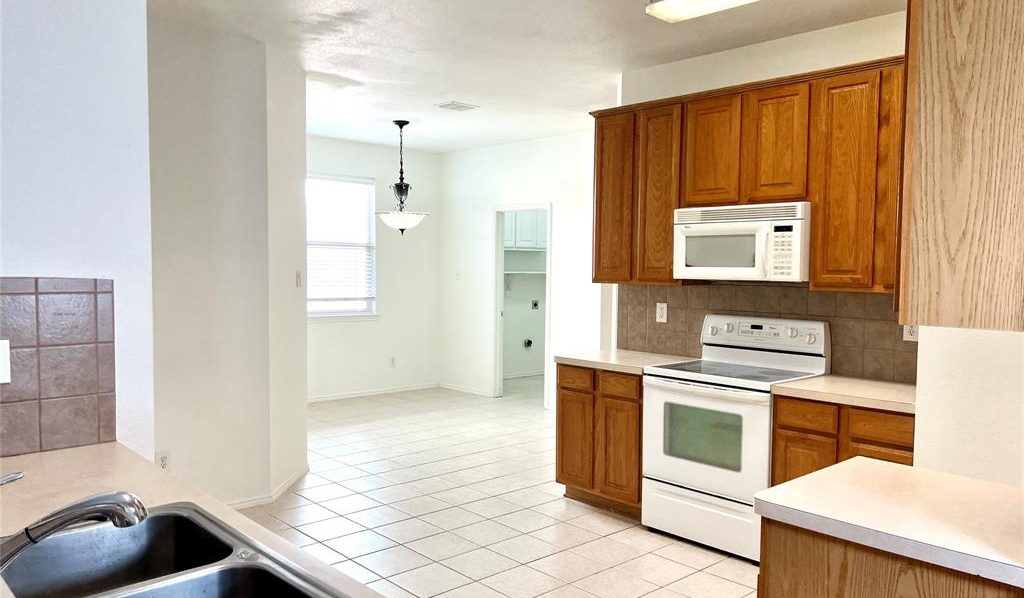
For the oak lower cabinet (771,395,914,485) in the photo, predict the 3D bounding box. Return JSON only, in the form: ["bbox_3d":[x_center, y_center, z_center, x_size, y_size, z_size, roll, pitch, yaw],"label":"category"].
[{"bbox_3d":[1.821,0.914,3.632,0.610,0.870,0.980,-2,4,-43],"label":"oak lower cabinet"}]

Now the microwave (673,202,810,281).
[{"bbox_3d":[1.340,-0.302,4.275,0.410,0.405,0.763,-2,4,-43],"label":"microwave"}]

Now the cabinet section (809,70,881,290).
[{"bbox_3d":[1.700,-0.569,3.792,0.323,1.030,0.325,-2,4,-42],"label":"cabinet section"}]

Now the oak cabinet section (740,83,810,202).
[{"bbox_3d":[1.464,-0.800,4.042,0.323,0.594,0.370,-2,4,-42],"label":"oak cabinet section"}]

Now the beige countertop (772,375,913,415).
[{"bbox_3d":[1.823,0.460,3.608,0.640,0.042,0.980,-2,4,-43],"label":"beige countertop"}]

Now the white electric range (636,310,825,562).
[{"bbox_3d":[1.210,0.718,4.229,0.680,1.190,0.760,-2,4,-43],"label":"white electric range"}]

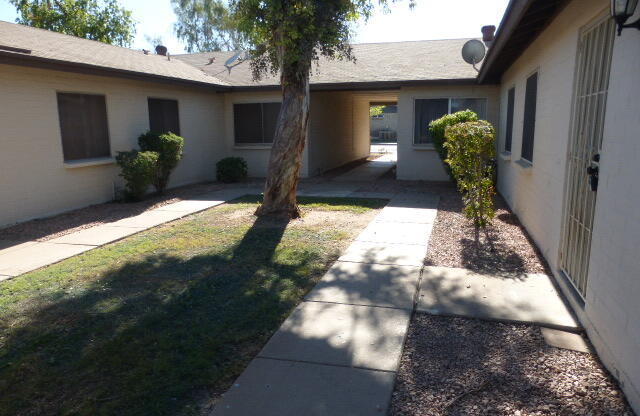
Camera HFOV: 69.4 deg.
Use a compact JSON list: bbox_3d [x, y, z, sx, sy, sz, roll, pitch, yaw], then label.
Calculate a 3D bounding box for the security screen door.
[{"bbox_3d":[2.124,-0.381,3.728,0.060,2.070,0.930,2,11,16],"label":"security screen door"}]

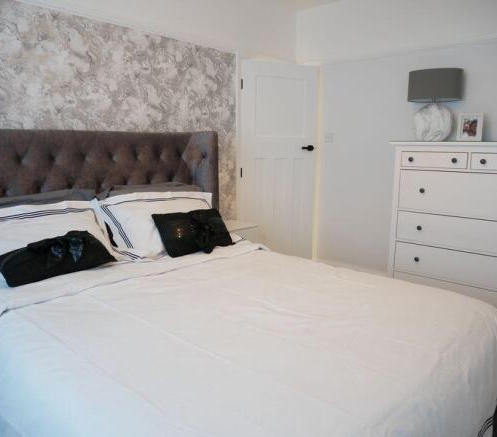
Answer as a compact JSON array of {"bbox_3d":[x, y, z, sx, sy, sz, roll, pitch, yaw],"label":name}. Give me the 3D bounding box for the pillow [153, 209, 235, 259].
[{"bbox_3d":[-0.336,0.089,2.603,0.490,0.295,0.130,-10,-19,-48],"label":"pillow"}]

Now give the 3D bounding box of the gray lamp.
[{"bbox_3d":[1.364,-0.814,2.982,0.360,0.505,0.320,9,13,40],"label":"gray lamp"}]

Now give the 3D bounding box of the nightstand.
[{"bbox_3d":[-0.137,0.371,3.401,0.350,0.610,0.390,9,13,40],"label":"nightstand"}]

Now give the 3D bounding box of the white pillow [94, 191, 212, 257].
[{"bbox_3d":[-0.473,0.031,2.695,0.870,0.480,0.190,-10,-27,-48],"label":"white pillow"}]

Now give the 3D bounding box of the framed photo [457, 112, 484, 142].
[{"bbox_3d":[1.555,-0.635,2.827,0.158,0.208,0.040,9,5,40],"label":"framed photo"}]

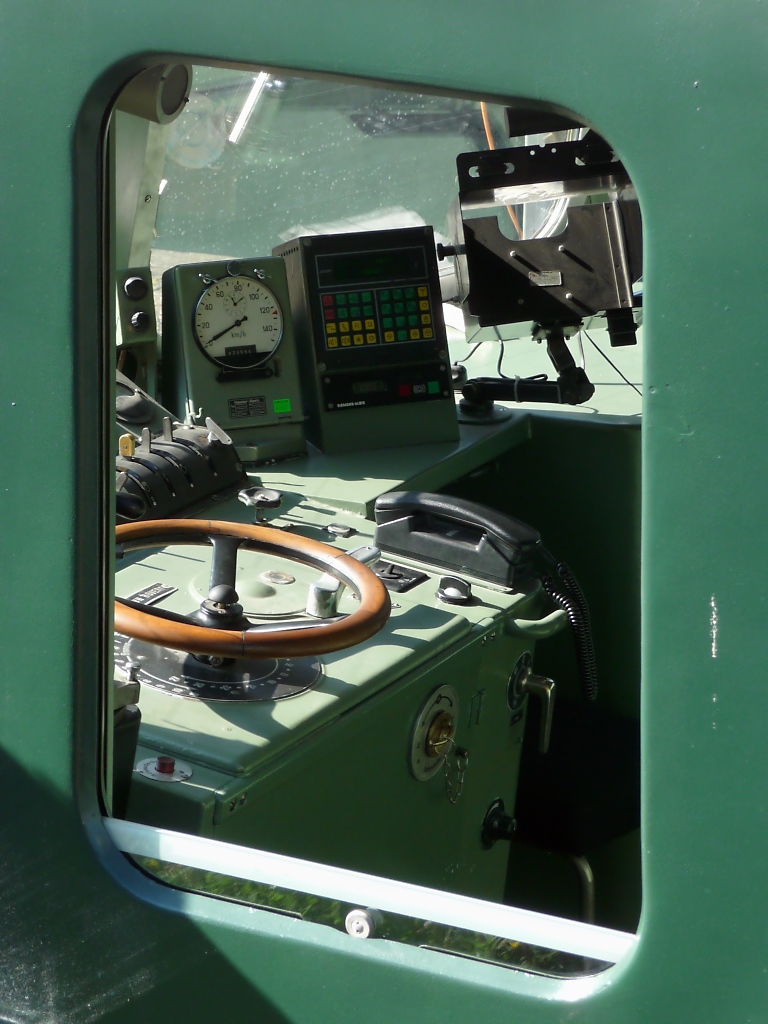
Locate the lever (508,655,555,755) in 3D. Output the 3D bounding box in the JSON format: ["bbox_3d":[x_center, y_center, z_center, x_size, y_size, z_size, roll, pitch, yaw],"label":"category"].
[{"bbox_3d":[0.198,0.247,4.845,0.056,0.126,0.077,15,24,26],"label":"lever"}]

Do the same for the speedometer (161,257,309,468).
[{"bbox_3d":[-0.208,-0.222,5.228,0.163,0.270,0.158,-7,20,-17],"label":"speedometer"}]

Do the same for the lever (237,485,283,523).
[{"bbox_3d":[-0.157,-0.005,4.941,0.052,0.046,0.048,16,24,25],"label":"lever"}]

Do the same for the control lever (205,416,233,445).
[{"bbox_3d":[-0.225,-0.104,5.058,0.045,0.027,0.018,44,33,10],"label":"control lever"}]

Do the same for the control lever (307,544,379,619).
[{"bbox_3d":[-0.047,0.082,4.749,0.036,0.048,0.145,16,24,25],"label":"control lever"}]

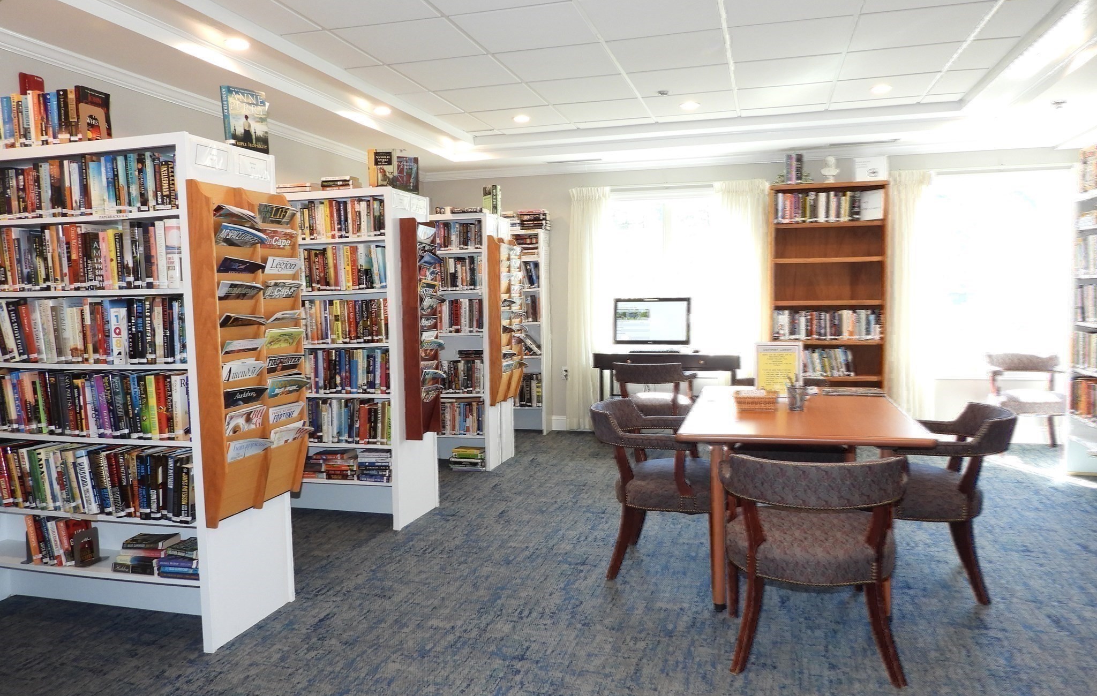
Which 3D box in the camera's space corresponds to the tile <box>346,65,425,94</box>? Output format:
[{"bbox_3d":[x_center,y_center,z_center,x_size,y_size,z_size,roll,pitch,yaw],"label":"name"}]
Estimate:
[{"bbox_3d":[-0.948,-1.613,4.569,0.270,0.020,0.597,0,5,16],"label":"tile"}]

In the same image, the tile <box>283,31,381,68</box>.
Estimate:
[{"bbox_3d":[-1.117,-1.585,4.043,0.260,0.025,0.600,0,4,16],"label":"tile"}]

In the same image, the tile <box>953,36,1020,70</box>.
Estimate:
[{"bbox_3d":[2.412,-1.647,4.253,0.260,0.020,0.597,0,5,16],"label":"tile"}]

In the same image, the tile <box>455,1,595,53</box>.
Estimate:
[{"bbox_3d":[-0.098,-1.557,3.702,0.597,0.020,0.597,0,5,16],"label":"tile"}]

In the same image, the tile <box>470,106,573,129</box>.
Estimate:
[{"bbox_3d":[-0.200,-1.699,5.594,0.600,0.024,0.595,0,4,16],"label":"tile"}]

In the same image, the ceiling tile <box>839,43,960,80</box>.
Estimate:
[{"bbox_3d":[1.993,-1.650,4.370,0.605,0.030,0.605,0,5,16],"label":"ceiling tile"}]

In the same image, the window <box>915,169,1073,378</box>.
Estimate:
[{"bbox_3d":[3.622,-0.588,6.182,1.151,1.735,0.130,0,5,14],"label":"window"}]

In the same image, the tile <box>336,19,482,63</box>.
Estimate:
[{"bbox_3d":[-0.693,-1.566,3.874,0.600,0.024,0.595,0,4,16],"label":"tile"}]

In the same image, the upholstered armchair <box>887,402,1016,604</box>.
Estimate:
[{"bbox_3d":[1.636,0.632,3.312,0.615,0.765,0.575,0,5,16],"label":"upholstered armchair"}]

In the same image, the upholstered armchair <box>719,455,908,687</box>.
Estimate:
[{"bbox_3d":[0.916,0.713,2.668,0.598,0.760,0.624,0,4,12],"label":"upholstered armchair"}]

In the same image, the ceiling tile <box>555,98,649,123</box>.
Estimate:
[{"bbox_3d":[0.391,-1.696,5.417,0.600,0.024,0.595,0,4,16],"label":"ceiling tile"}]

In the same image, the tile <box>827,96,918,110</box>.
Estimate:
[{"bbox_3d":[2.280,-1.731,5.347,0.600,0.020,0.190,0,5,16],"label":"tile"}]

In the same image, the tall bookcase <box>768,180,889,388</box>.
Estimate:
[{"bbox_3d":[2.272,-0.254,6.248,0.887,2.122,0.300,0,4,16],"label":"tall bookcase"}]

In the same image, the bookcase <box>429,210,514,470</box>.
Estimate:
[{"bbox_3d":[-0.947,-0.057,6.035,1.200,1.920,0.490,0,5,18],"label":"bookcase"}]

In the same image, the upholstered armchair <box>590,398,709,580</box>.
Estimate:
[{"bbox_3d":[0.504,0.647,3.587,0.600,0.765,0.600,0,4,16],"label":"upholstered armchair"}]

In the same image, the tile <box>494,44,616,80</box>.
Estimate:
[{"bbox_3d":[0.065,-1.609,4.285,0.605,0.030,0.605,0,5,16],"label":"tile"}]

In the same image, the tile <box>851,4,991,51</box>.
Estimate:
[{"bbox_3d":[1.827,-1.602,3.786,0.605,0.030,0.605,0,5,16],"label":"tile"}]

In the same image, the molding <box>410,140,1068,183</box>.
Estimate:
[{"bbox_3d":[1.395,-1.610,6.560,5.346,0.085,0.075,0,4,13],"label":"molding"}]

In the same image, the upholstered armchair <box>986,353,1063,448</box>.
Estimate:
[{"bbox_3d":[3.831,0.442,5.999,0.600,0.760,0.600,1,5,20],"label":"upholstered armchair"}]

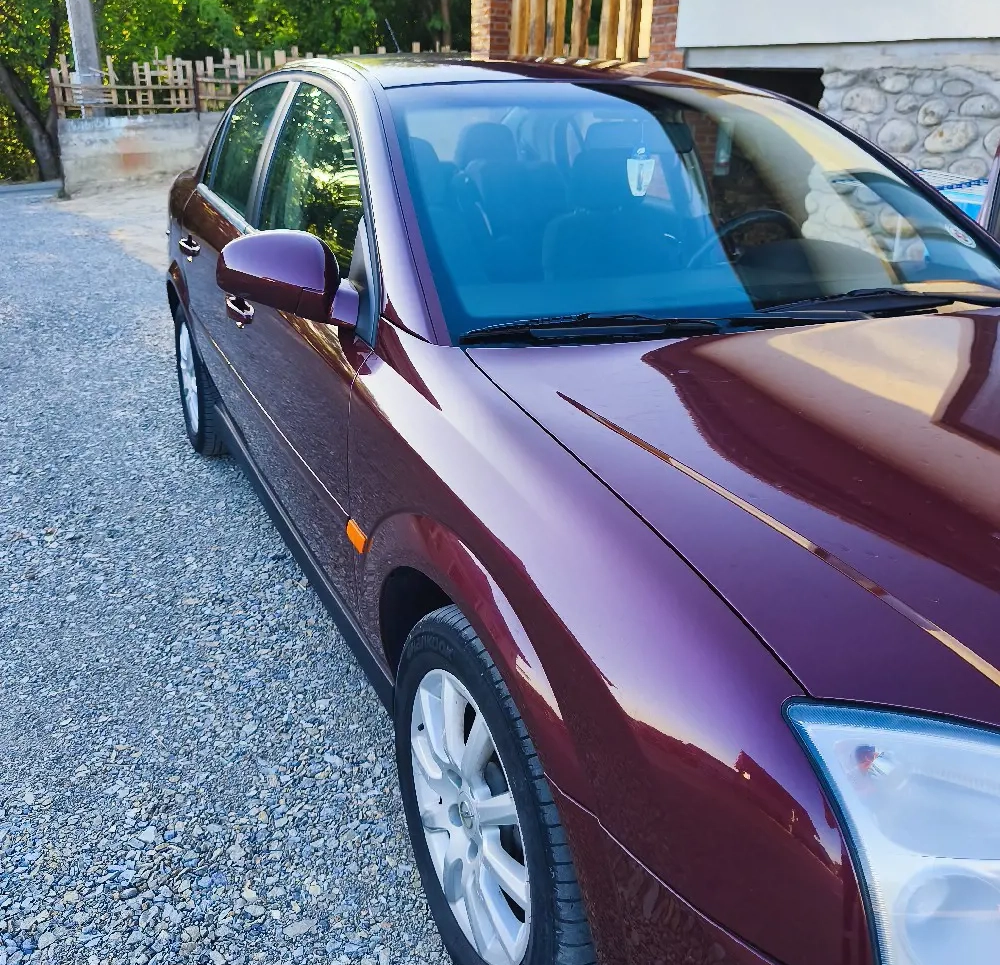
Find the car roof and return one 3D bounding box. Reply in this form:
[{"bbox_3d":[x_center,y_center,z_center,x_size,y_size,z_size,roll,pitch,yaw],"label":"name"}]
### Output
[{"bbox_3d":[-0.034,-1.247,2.821,1.180,0.125,1.410,-7,24,-26],"label":"car roof"}]

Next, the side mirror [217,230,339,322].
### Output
[{"bbox_3d":[-0.417,-0.399,1.684,0.220,0.165,0.150,-7,24,-26],"label":"side mirror"}]

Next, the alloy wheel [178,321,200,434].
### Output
[{"bbox_3d":[-1.190,-0.433,3.634,0.185,0.444,0.444,-7,24,-26],"label":"alloy wheel"}]

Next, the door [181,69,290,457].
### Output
[{"bbox_3d":[-0.815,-0.728,2.804,0.270,1.015,0.900,-7,24,-26],"label":"door"}]

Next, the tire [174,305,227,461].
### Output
[{"bbox_3d":[-1.185,-0.435,3.636,0.215,0.633,0.636,-7,24,-26],"label":"tire"}]

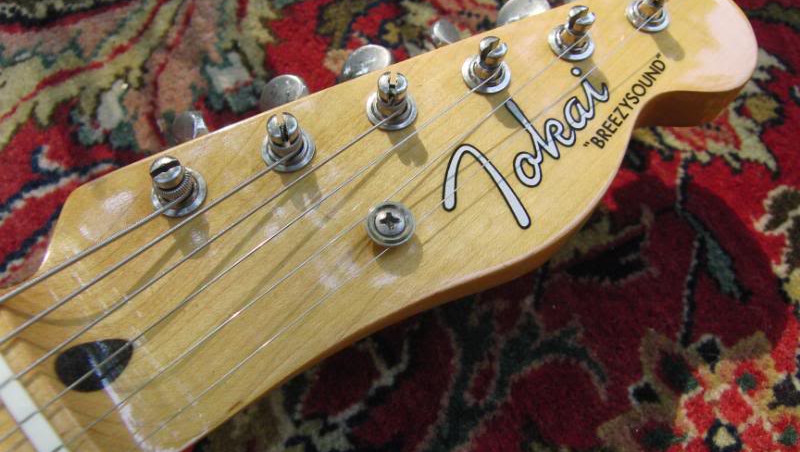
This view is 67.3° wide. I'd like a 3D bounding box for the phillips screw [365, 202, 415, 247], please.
[{"bbox_3d":[-0.002,0.000,0.122,0.010,0.004,0.010,2,65,-3],"label":"phillips screw"}]

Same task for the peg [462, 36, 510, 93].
[{"bbox_3d":[0.020,-0.037,0.136,0.011,0.009,0.011,1,63,-3],"label":"peg"}]

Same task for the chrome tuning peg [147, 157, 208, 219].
[{"bbox_3d":[-0.044,-0.009,0.118,0.011,0.009,0.011,1,63,-3],"label":"chrome tuning peg"}]

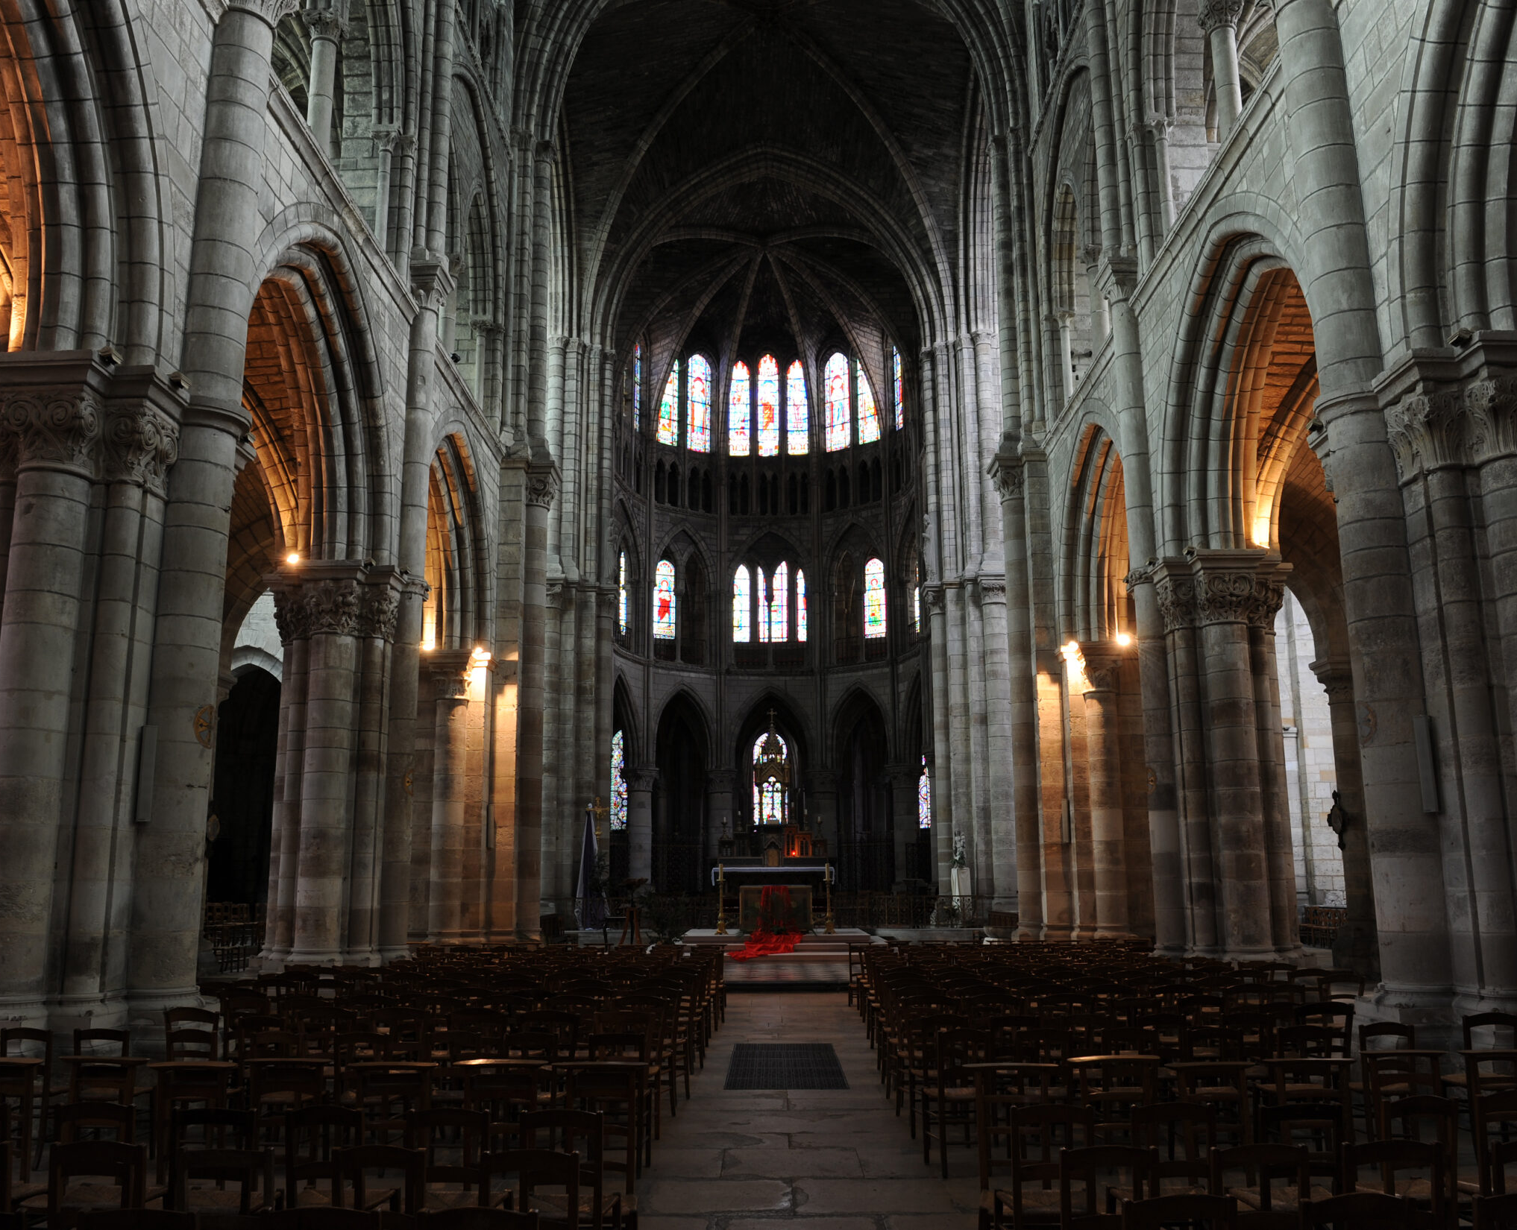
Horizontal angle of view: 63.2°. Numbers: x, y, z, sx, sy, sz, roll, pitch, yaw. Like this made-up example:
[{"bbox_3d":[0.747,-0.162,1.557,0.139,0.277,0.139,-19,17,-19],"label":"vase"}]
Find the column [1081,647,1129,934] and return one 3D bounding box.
[{"bbox_3d":[6.386,3.208,22.887,0.740,5.300,0.740,0,-12,1],"label":"column"}]

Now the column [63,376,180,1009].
[{"bbox_3d":[-5.258,0.484,10.066,0.500,5.251,0.500,0,-11,0],"label":"column"}]

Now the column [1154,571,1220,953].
[{"bbox_3d":[5.805,1.811,16.431,0.600,5.227,0.600,0,-11,0],"label":"column"}]

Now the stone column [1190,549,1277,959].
[{"bbox_3d":[6.232,1.794,16.289,0.820,5.250,0.820,0,-12,1],"label":"stone column"}]

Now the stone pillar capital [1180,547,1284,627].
[{"bbox_3d":[6.163,-0.304,16.117,1.080,0.980,0.920,-1,-12,1],"label":"stone pillar capital"}]

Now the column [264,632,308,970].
[{"bbox_3d":[-5.976,2.268,15.790,0.320,4.200,0.320,-1,-12,1],"label":"column"}]

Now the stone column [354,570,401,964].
[{"bbox_3d":[-5.241,1.991,16.786,0.470,5.270,0.470,0,-12,1],"label":"stone column"}]

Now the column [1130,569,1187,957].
[{"bbox_3d":[5.511,1.956,17.017,0.520,5.369,0.520,0,-11,0],"label":"column"}]

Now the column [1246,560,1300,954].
[{"bbox_3d":[6.540,1.736,15.796,0.380,5.050,0.380,-1,-12,1],"label":"column"}]

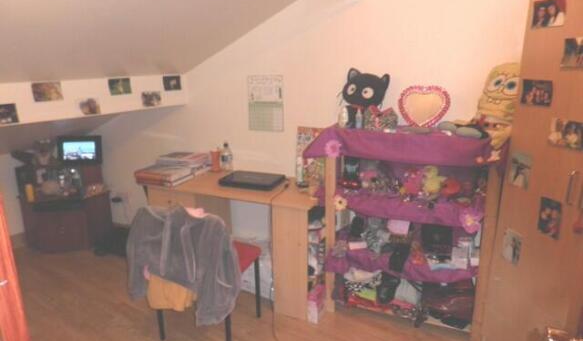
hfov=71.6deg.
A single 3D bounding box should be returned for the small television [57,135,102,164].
[{"bbox_3d":[-1.933,-0.191,3.684,0.387,0.264,0.101,-2,15,-6],"label":"small television"}]

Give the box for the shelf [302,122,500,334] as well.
[{"bbox_3d":[0.681,0.348,2.464,0.936,1.157,0.433,6,16,23],"label":"shelf"}]

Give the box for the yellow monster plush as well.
[{"bbox_3d":[1.023,-0.334,2.121,0.302,0.433,0.362,-14,20,-40],"label":"yellow monster plush"}]

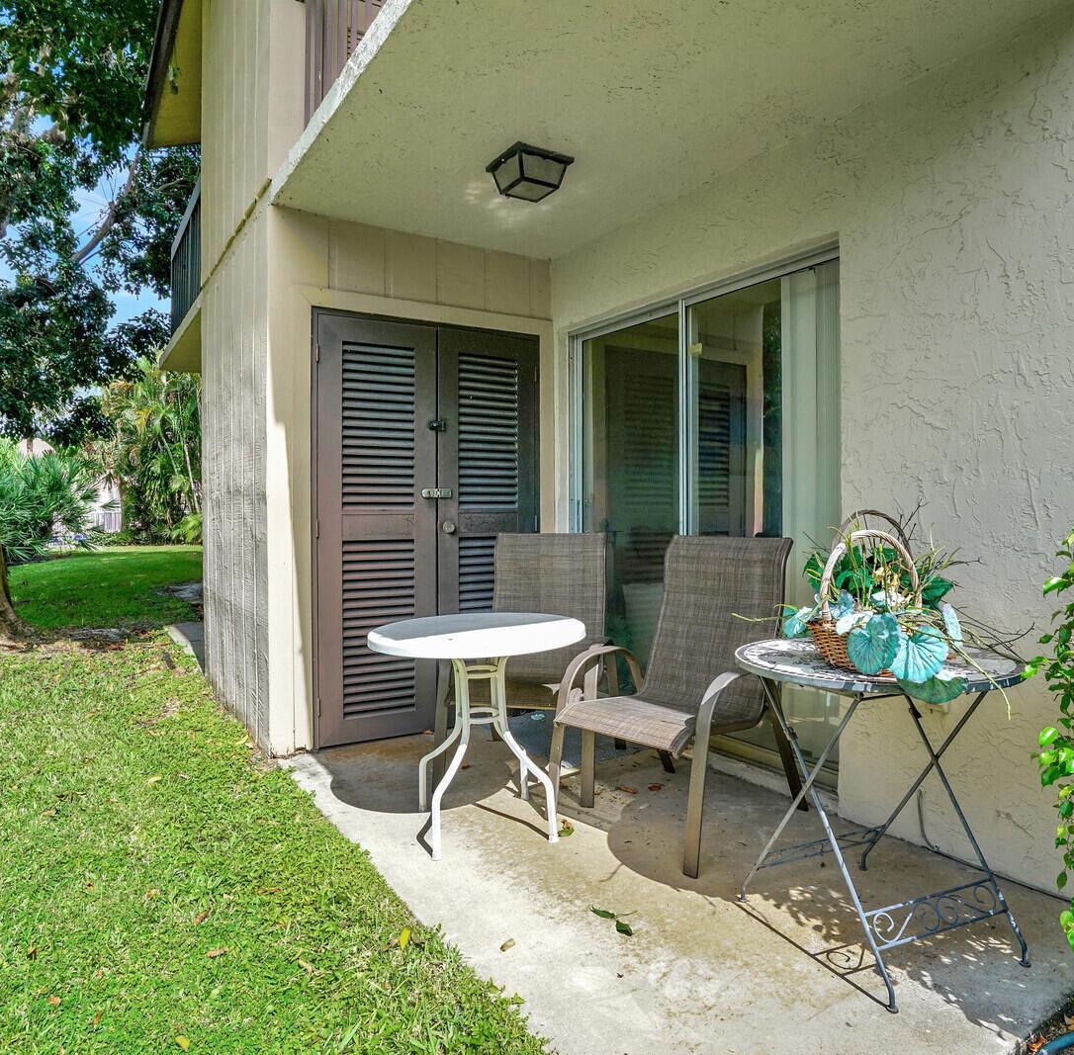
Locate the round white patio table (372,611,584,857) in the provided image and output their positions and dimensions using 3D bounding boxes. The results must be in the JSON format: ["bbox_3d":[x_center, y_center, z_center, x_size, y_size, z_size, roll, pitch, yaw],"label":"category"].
[{"bbox_3d":[-0.198,0.693,2.430,0.740,0.700,0.740,0,1,0],"label":"round white patio table"}]

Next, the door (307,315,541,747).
[{"bbox_3d":[-0.515,0.000,3.555,1.186,2.040,0.060,0,1,-28],"label":"door"}]

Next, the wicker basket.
[{"bbox_3d":[0.885,0.168,1.820,0.320,0.340,0.320,-1,1,-38],"label":"wicker basket"}]

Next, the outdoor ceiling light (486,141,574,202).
[{"bbox_3d":[-0.030,-1.390,2.800,0.250,0.120,0.250,0,1,-29],"label":"outdoor ceiling light"}]

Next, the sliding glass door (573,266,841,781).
[{"bbox_3d":[0.666,-0.031,3.222,0.100,2.042,1.554,-1,1,-37],"label":"sliding glass door"}]

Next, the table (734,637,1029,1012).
[{"bbox_3d":[0.885,0.693,1.860,0.680,0.710,0.680,0,1,-21],"label":"table"}]

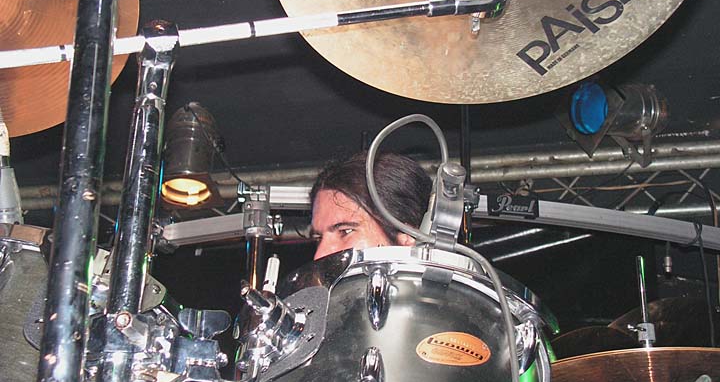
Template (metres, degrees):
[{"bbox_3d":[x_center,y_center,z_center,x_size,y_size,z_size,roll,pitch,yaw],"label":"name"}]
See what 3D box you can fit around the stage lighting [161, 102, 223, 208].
[{"bbox_3d":[-0.643,-0.146,4.500,0.280,0.390,0.310,4,-31,-8],"label":"stage lighting"}]

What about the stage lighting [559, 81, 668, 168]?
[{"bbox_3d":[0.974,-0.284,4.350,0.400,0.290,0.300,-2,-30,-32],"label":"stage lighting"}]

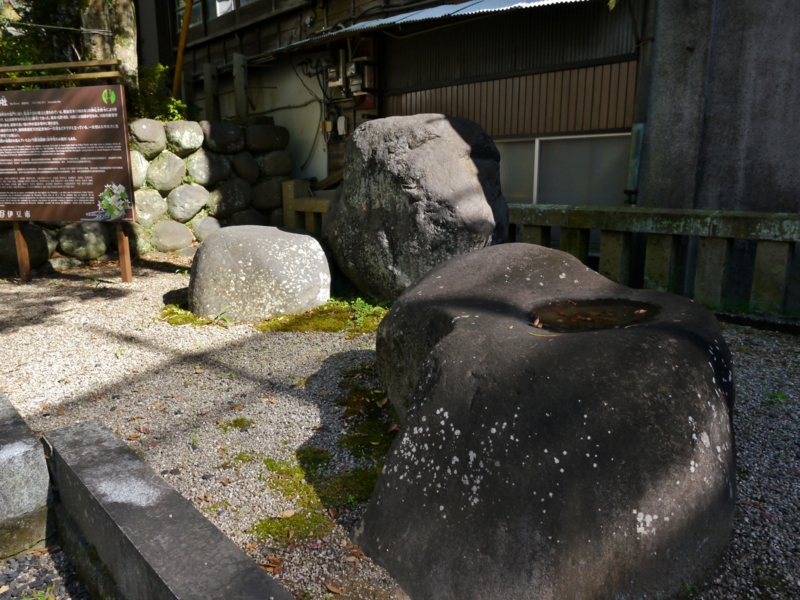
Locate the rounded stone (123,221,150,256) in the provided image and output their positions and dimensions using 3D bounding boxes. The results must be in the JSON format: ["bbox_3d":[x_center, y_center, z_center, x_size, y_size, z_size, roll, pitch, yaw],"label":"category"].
[{"bbox_3d":[-3.634,-0.843,7.607,0.420,0.487,0.427,-2,12,-12],"label":"rounded stone"}]

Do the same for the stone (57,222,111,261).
[{"bbox_3d":[-3.478,-0.670,6.096,0.580,0.460,0.440,-12,17,-43],"label":"stone"}]

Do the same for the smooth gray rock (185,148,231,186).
[{"bbox_3d":[-2.674,-1.850,7.747,0.634,0.510,0.555,-2,12,-12],"label":"smooth gray rock"}]

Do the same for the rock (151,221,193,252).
[{"bbox_3d":[-3.166,-0.882,7.703,0.589,0.438,0.482,-2,12,-12],"label":"rock"}]

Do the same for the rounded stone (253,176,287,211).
[{"bbox_3d":[-1.487,-1.239,6.459,0.384,0.389,0.468,11,17,42],"label":"rounded stone"}]

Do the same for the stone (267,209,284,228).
[{"bbox_3d":[-1.722,-1.132,7.797,0.305,0.330,0.305,-2,12,-12],"label":"stone"}]

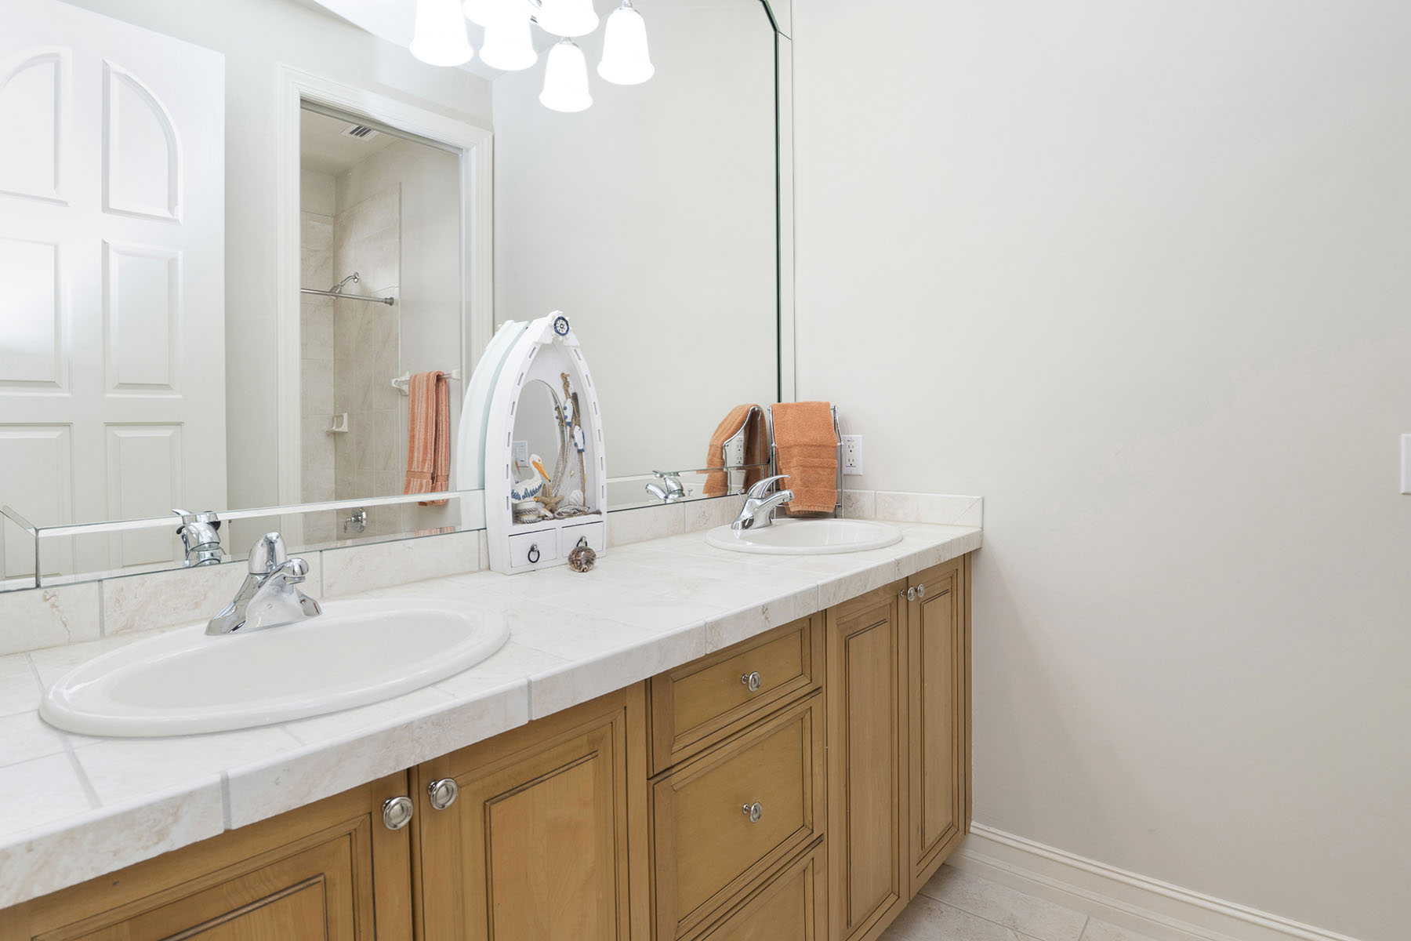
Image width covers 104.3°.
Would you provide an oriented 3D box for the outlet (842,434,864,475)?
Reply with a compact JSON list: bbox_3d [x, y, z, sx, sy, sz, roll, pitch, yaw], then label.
[{"bbox_3d":[0.422,-0.043,1.586,0.071,0.115,0.010,1,3,45],"label":"outlet"}]

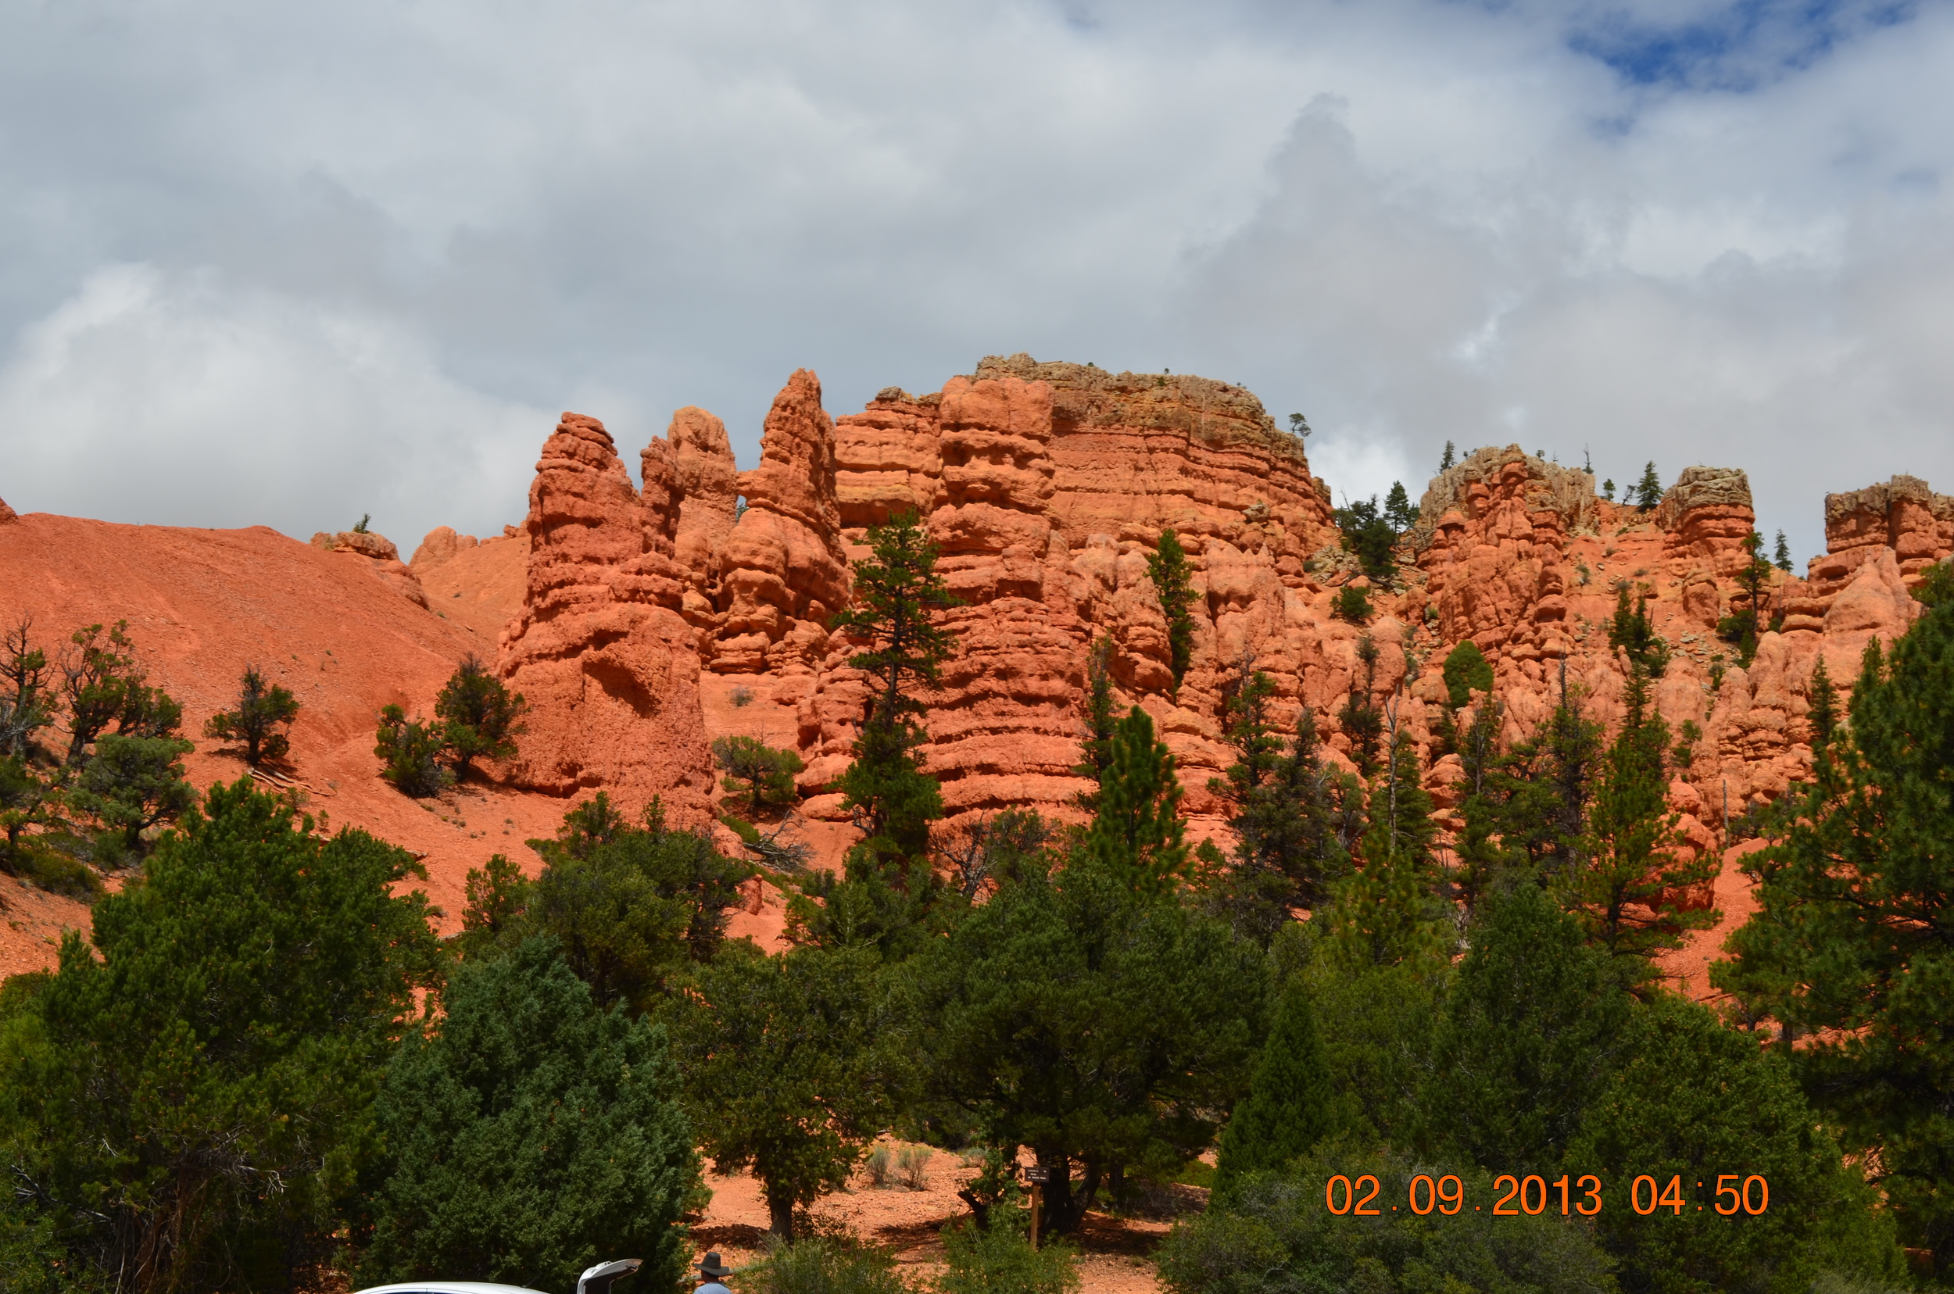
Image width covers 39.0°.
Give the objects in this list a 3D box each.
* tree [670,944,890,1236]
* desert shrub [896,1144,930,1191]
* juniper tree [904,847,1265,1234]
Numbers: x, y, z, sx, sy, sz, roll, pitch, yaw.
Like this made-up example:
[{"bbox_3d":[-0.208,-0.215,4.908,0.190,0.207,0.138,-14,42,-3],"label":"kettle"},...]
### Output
[{"bbox_3d":[-3.066,6.897,43.000,3.540,4.560,3.360,1,-13,-4],"label":"tree"},{"bbox_3d":[-1.230,9.996,53.000,0.647,0.921,0.614,1,-12,-1],"label":"desert shrub"},{"bbox_3d":[1.741,6.365,45.000,5.890,6.240,5.600,0,-13,2],"label":"juniper tree"}]

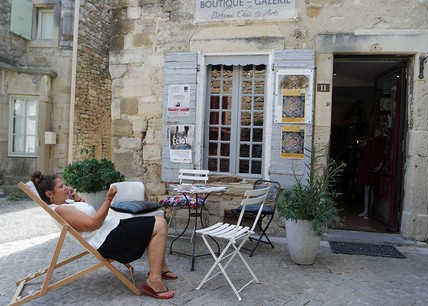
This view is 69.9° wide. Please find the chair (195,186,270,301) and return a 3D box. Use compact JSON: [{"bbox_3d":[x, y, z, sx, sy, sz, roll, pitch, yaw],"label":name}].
[{"bbox_3d":[0.143,0.682,2.507,0.460,0.810,0.410,1,-1,28],"label":"chair"}]

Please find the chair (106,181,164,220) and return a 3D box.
[{"bbox_3d":[-0.857,0.683,3.356,0.500,0.770,0.460,1,-1,34],"label":"chair"}]

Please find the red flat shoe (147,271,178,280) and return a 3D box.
[{"bbox_3d":[-0.446,1.043,2.655,0.260,0.055,0.100,2,-1,13],"label":"red flat shoe"}]

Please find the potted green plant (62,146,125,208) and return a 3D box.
[{"bbox_3d":[-1.522,0.482,3.898,0.770,1.100,0.750,2,0,0],"label":"potted green plant"}]

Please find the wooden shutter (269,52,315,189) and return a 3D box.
[{"bbox_3d":[1.020,-0.440,3.970,0.520,1.770,0.045,2,-1,10],"label":"wooden shutter"}]

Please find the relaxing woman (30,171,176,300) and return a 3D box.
[{"bbox_3d":[-0.835,0.603,2.417,1.090,0.900,0.500,2,-1,-13],"label":"relaxing woman"}]

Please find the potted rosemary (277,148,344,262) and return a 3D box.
[{"bbox_3d":[1.004,0.543,3.270,0.680,1.170,0.640,2,-1,10],"label":"potted rosemary"}]

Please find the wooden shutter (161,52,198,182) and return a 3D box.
[{"bbox_3d":[-0.475,-0.490,4.220,0.480,1.800,0.045,2,-1,10],"label":"wooden shutter"}]

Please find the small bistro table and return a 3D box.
[{"bbox_3d":[-0.173,0.727,3.136,0.610,0.725,0.610,2,-1,10],"label":"small bistro table"}]

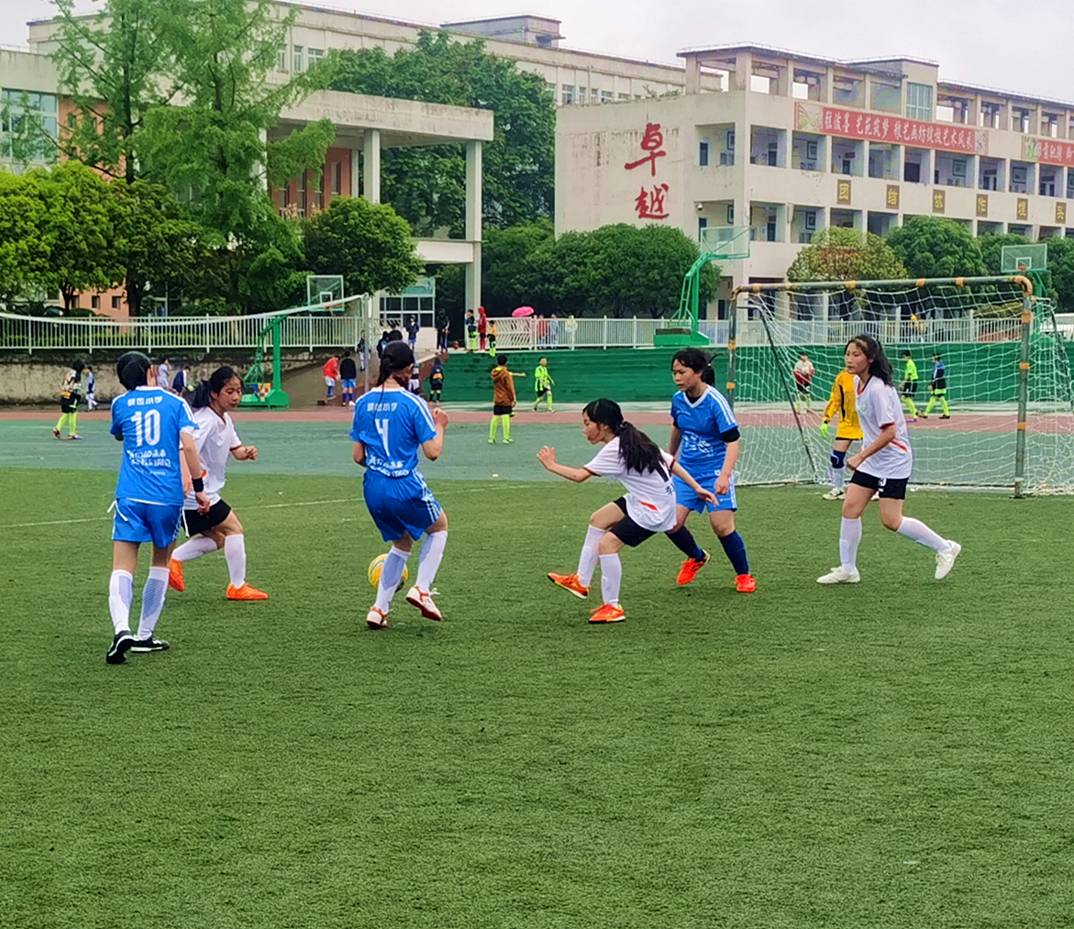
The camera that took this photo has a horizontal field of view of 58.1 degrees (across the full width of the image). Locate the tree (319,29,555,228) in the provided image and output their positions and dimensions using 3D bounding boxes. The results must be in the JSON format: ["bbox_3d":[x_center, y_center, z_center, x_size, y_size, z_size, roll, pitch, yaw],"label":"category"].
[{"bbox_3d":[-5.476,-14.829,53.082,12.600,17.000,11.000,0,6,0],"label":"tree"}]

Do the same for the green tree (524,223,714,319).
[{"bbox_3d":[3.410,-7.332,39.730,7.700,5.008,5.500,0,6,0],"label":"green tree"}]

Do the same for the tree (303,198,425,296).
[{"bbox_3d":[-6.109,-6.678,33.726,4.200,5.072,4.200,0,6,0],"label":"tree"}]

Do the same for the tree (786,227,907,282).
[{"bbox_3d":[13.274,-7.554,41.415,5.264,4.939,5.264,0,6,0],"label":"tree"}]

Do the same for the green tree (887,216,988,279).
[{"bbox_3d":[17.816,-8.021,42.687,4.400,5.790,4.400,0,6,0],"label":"green tree"}]

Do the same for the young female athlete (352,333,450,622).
[{"bbox_3d":[-0.718,0.109,5.145,0.470,1.511,0.500,2,7,18],"label":"young female athlete"}]

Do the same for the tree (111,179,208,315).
[{"bbox_3d":[-12.904,-6.831,32.699,3.600,5.575,3.600,0,6,0],"label":"tree"}]

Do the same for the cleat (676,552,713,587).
[{"bbox_3d":[0.890,0.598,5.500,0.250,0.105,0.100,-44,21,-30],"label":"cleat"}]

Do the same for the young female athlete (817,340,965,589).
[{"bbox_3d":[2.225,-0.026,6.099,0.860,1.566,0.500,-2,7,-17],"label":"young female athlete"}]

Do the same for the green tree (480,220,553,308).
[{"bbox_3d":[-0.955,-8.248,44.355,4.022,5.760,4.022,0,6,0],"label":"green tree"}]

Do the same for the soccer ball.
[{"bbox_3d":[-0.816,0.597,5.300,0.218,0.218,0.218,0,6,0],"label":"soccer ball"}]

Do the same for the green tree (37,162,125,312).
[{"bbox_3d":[-15.238,-6.815,31.938,3.221,5.992,3.221,0,6,0],"label":"green tree"}]

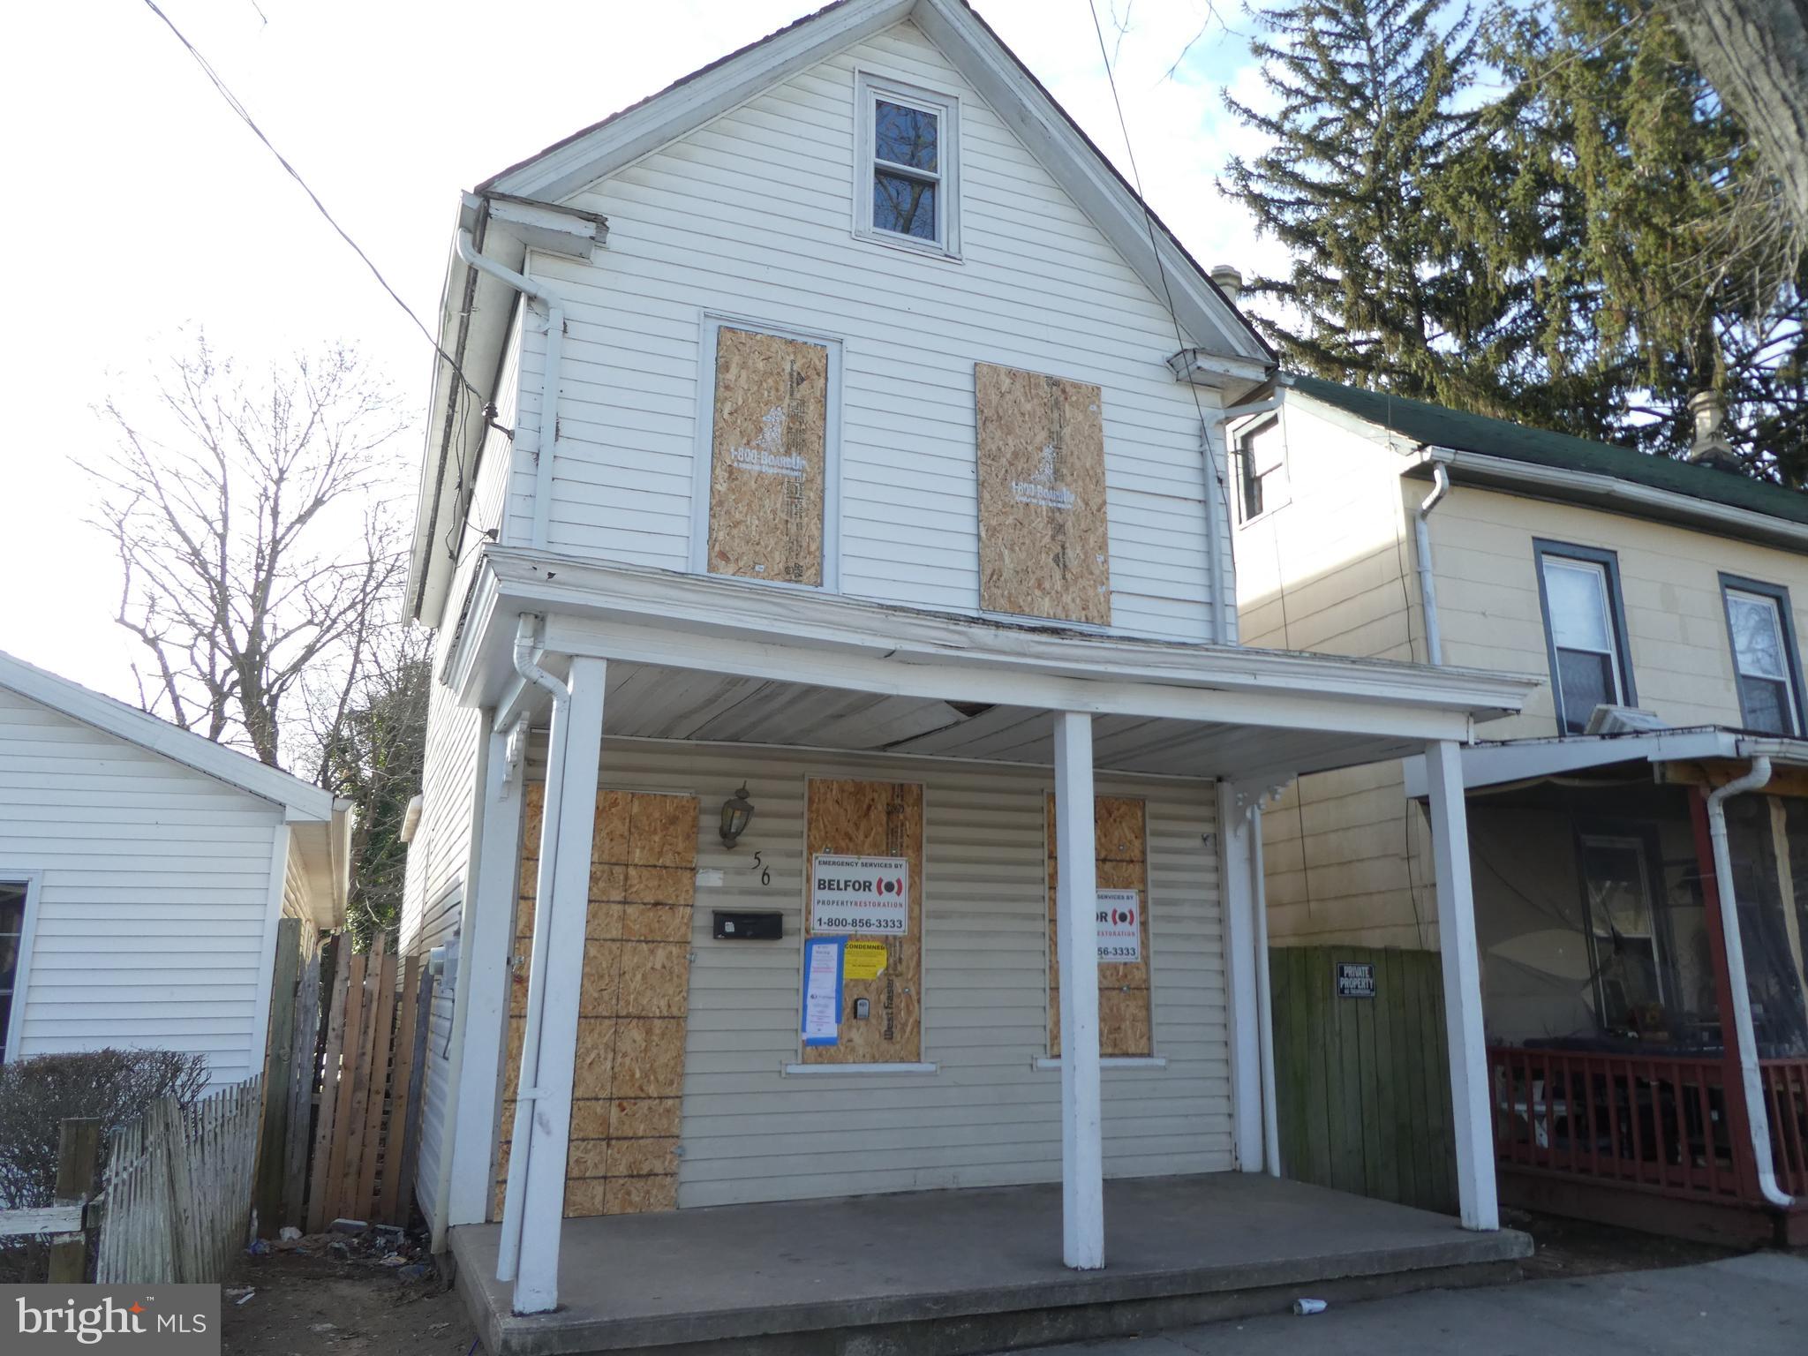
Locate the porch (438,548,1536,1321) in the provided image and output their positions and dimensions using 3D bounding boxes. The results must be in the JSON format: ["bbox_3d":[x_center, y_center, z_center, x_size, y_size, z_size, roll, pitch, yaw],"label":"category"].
[{"bbox_3d":[0.499,1.329,6.440,5.450,3.210,2.320,6,-14,-22],"label":"porch"}]

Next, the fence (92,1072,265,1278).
[{"bbox_3d":[-3.294,2.403,5.848,0.140,0.920,2.400,4,-13,-16],"label":"fence"}]

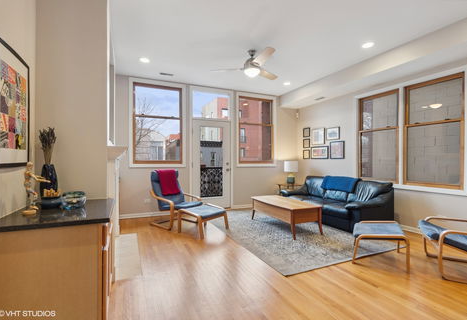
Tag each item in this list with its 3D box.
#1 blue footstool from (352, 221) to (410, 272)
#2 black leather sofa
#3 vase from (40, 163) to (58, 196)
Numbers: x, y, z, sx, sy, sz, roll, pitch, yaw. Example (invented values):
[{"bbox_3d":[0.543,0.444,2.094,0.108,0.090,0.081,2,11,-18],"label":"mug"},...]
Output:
[{"bbox_3d":[1.745,1.005,2.777,0.540,0.390,0.600,0,0,25],"label":"blue footstool"},{"bbox_3d":[1.932,0.790,4.648,0.970,0.820,2.000,0,0,-24],"label":"black leather sofa"},{"bbox_3d":[-1.567,0.215,1.927,0.120,0.350,0.120,0,0,-24],"label":"vase"}]

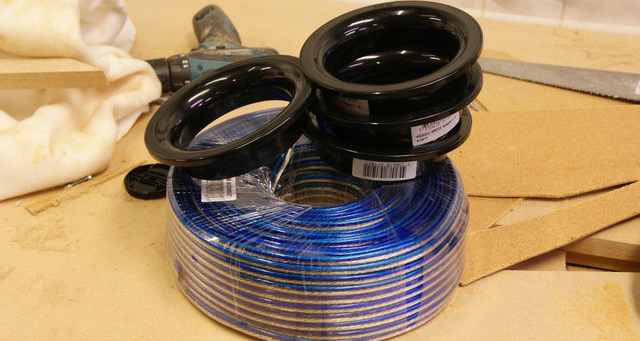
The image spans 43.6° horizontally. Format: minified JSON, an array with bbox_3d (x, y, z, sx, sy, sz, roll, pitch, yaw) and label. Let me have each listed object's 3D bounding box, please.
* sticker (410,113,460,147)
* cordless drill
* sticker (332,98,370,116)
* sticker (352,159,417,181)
[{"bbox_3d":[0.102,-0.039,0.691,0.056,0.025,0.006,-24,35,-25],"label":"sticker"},{"bbox_3d":[-0.159,-0.158,1.065,0.190,0.056,0.183,-7,33,-13],"label":"cordless drill"},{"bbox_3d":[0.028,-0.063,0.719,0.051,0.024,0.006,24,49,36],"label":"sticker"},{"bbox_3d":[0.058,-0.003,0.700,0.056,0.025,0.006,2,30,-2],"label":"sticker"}]

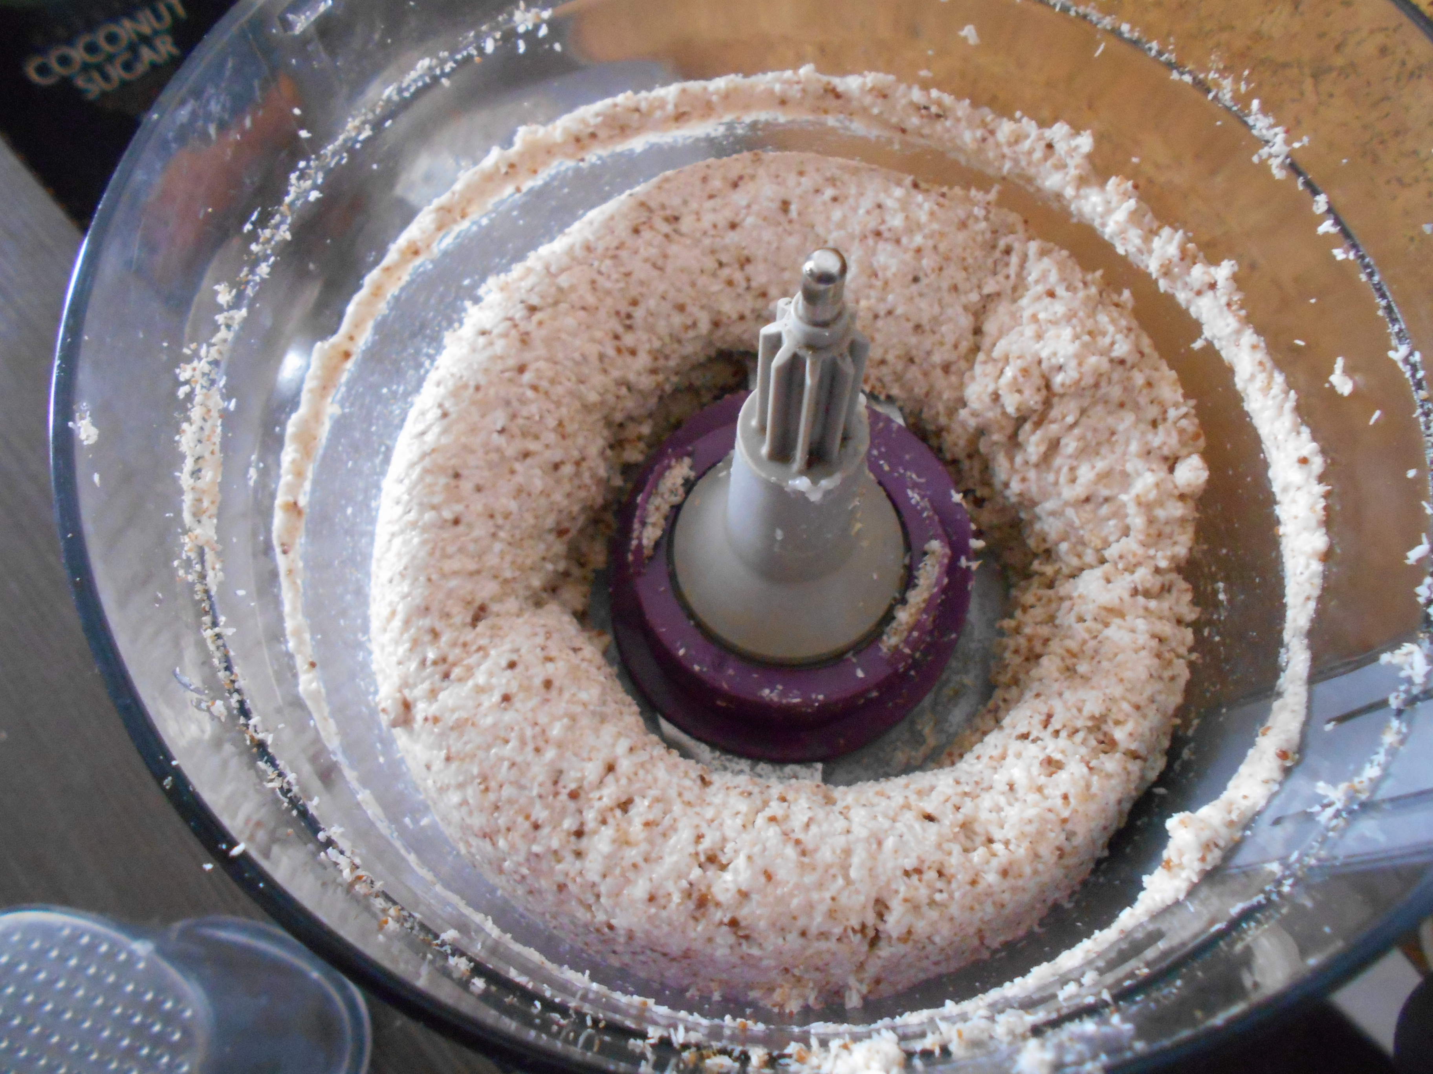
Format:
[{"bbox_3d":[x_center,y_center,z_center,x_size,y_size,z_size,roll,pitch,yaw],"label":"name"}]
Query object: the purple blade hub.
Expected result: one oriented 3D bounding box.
[{"bbox_3d":[0.015,0.006,0.226,0.076,0.023,0.080,0,67,1],"label":"purple blade hub"}]

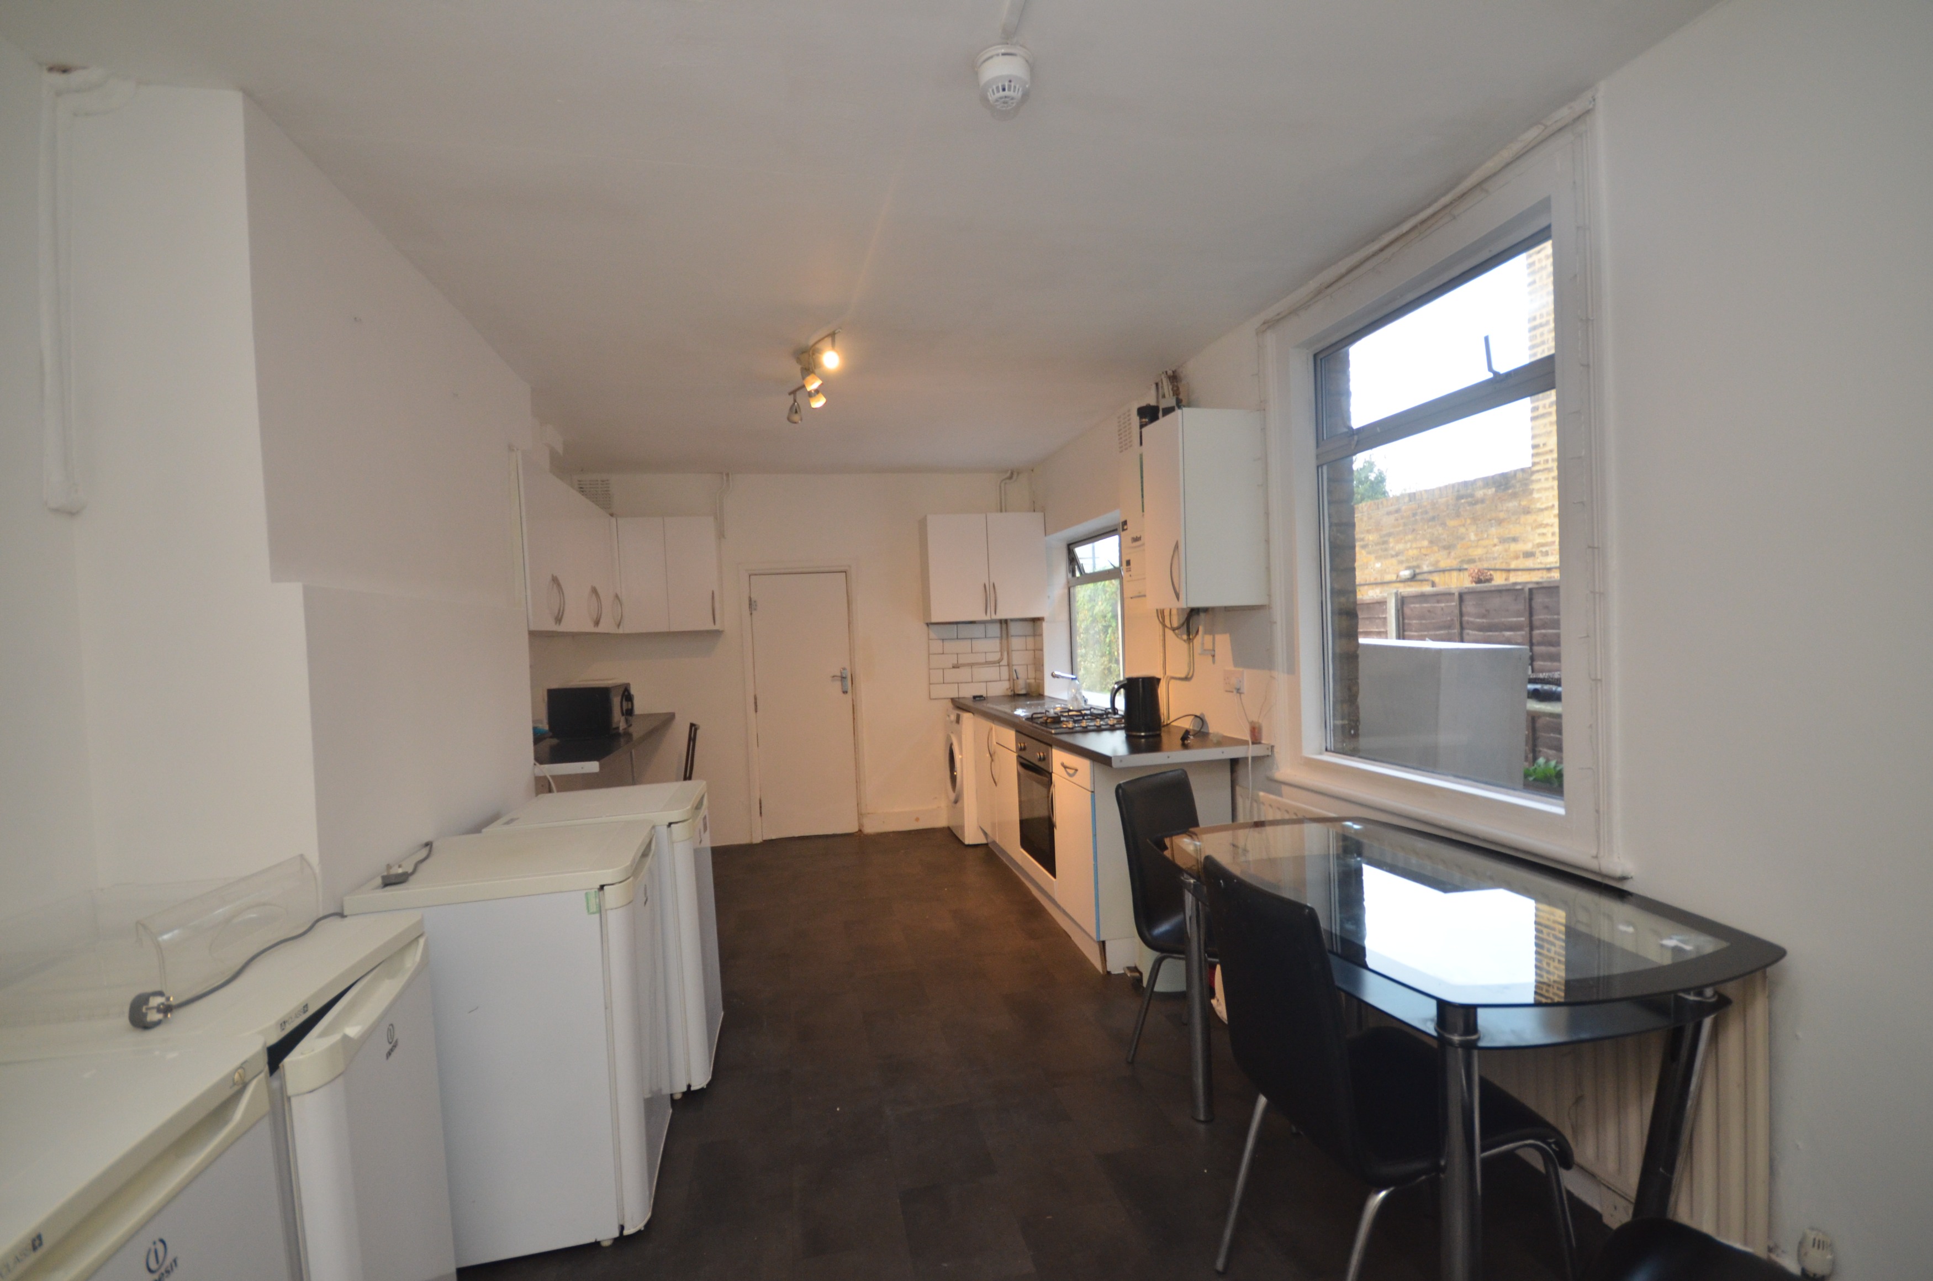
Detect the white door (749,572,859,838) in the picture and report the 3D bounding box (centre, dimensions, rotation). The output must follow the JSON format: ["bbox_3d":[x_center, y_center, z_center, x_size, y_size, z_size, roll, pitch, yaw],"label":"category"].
[{"bbox_3d":[-1.104,0.449,5.506,0.645,1.810,0.040,-3,1,-12],"label":"white door"}]

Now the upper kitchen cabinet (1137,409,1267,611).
[{"bbox_3d":[0.925,-0.489,3.133,0.330,0.724,0.335,-3,1,-12],"label":"upper kitchen cabinet"}]

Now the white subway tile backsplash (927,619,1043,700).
[{"bbox_3d":[0.128,0.133,5.709,0.782,0.520,0.050,-3,1,-12],"label":"white subway tile backsplash"}]

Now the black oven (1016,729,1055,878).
[{"bbox_3d":[0.595,0.762,3.919,0.570,0.600,0.599,-3,1,-12],"label":"black oven"}]

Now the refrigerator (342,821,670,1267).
[{"bbox_3d":[-1.113,0.969,2.070,0.580,0.854,0.549,-3,1,-15],"label":"refrigerator"}]

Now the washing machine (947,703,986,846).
[{"bbox_3d":[0.196,0.864,5.425,0.570,0.850,0.595,-3,1,-12],"label":"washing machine"}]

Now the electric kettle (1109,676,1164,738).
[{"bbox_3d":[0.737,0.290,3.492,0.205,0.243,0.150,-3,1,-7],"label":"electric kettle"}]

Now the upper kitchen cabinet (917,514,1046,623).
[{"bbox_3d":[0.120,-0.498,5.594,0.800,0.722,0.320,-3,1,-12],"label":"upper kitchen cabinet"}]

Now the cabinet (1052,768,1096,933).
[{"bbox_3d":[0.727,0.797,3.379,0.580,0.700,0.513,-3,1,-12],"label":"cabinet"}]

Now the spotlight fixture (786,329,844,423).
[{"bbox_3d":[-0.576,-1.016,3.029,0.160,0.170,0.750,-3,1,-25],"label":"spotlight fixture"}]

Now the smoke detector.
[{"bbox_3d":[0.077,-1.089,1.571,0.108,0.068,0.108,-2,1,0],"label":"smoke detector"}]

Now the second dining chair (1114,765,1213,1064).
[{"bbox_3d":[0.807,0.890,2.530,0.500,0.890,0.420,-1,1,37],"label":"second dining chair"}]

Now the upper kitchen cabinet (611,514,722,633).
[{"bbox_3d":[-1.905,-0.413,5.161,0.600,0.722,0.320,-3,1,-12],"label":"upper kitchen cabinet"}]

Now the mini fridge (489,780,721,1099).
[{"bbox_3d":[-1.149,0.962,2.646,0.580,0.853,0.547,-3,1,-13],"label":"mini fridge"}]

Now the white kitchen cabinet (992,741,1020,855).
[{"bbox_3d":[0.500,0.792,4.439,0.580,0.705,0.458,-3,1,-12],"label":"white kitchen cabinet"}]

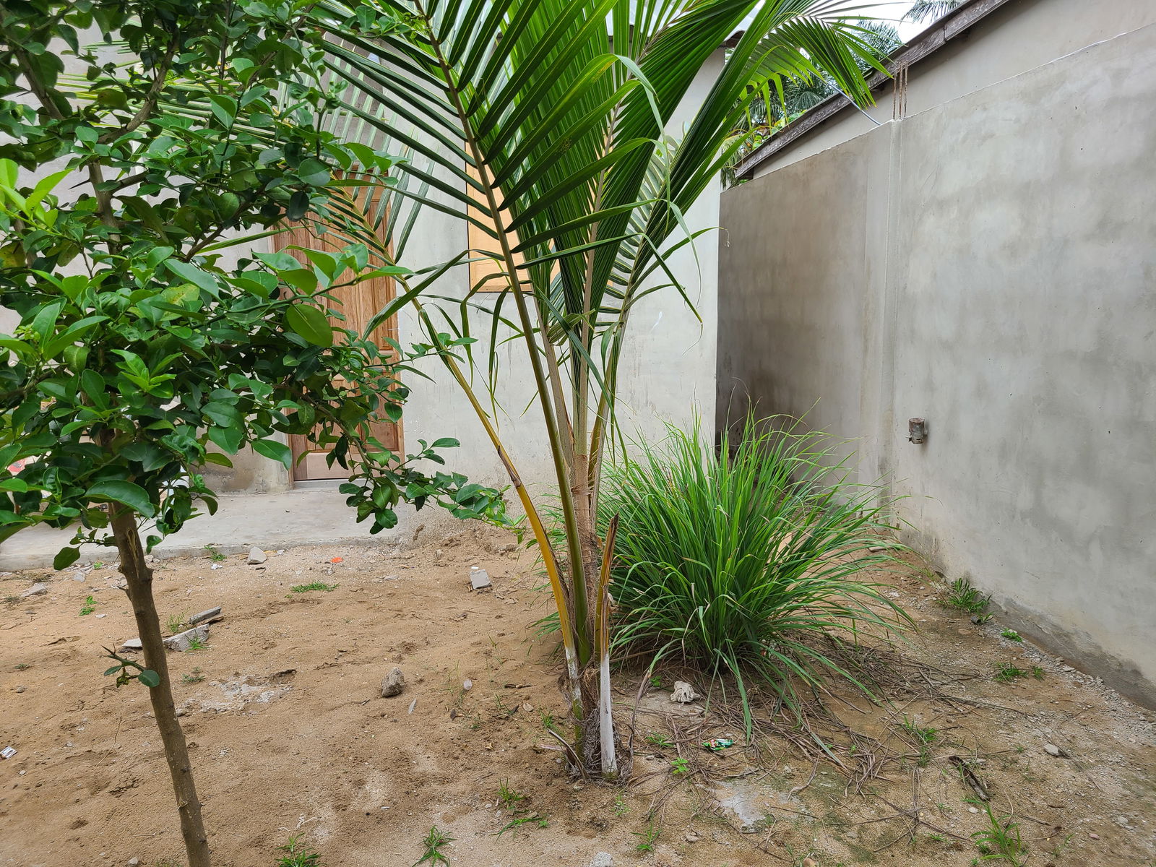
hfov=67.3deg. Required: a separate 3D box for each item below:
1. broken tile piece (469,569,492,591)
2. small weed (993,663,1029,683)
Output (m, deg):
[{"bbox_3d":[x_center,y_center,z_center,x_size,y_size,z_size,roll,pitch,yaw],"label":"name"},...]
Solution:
[{"bbox_3d":[-0.476,0.714,4.222,0.100,0.075,0.090,-2,10,-7],"label":"broken tile piece"},{"bbox_3d":[1.643,0.899,3.288,0.135,0.055,0.105,4,11,27],"label":"small weed"}]

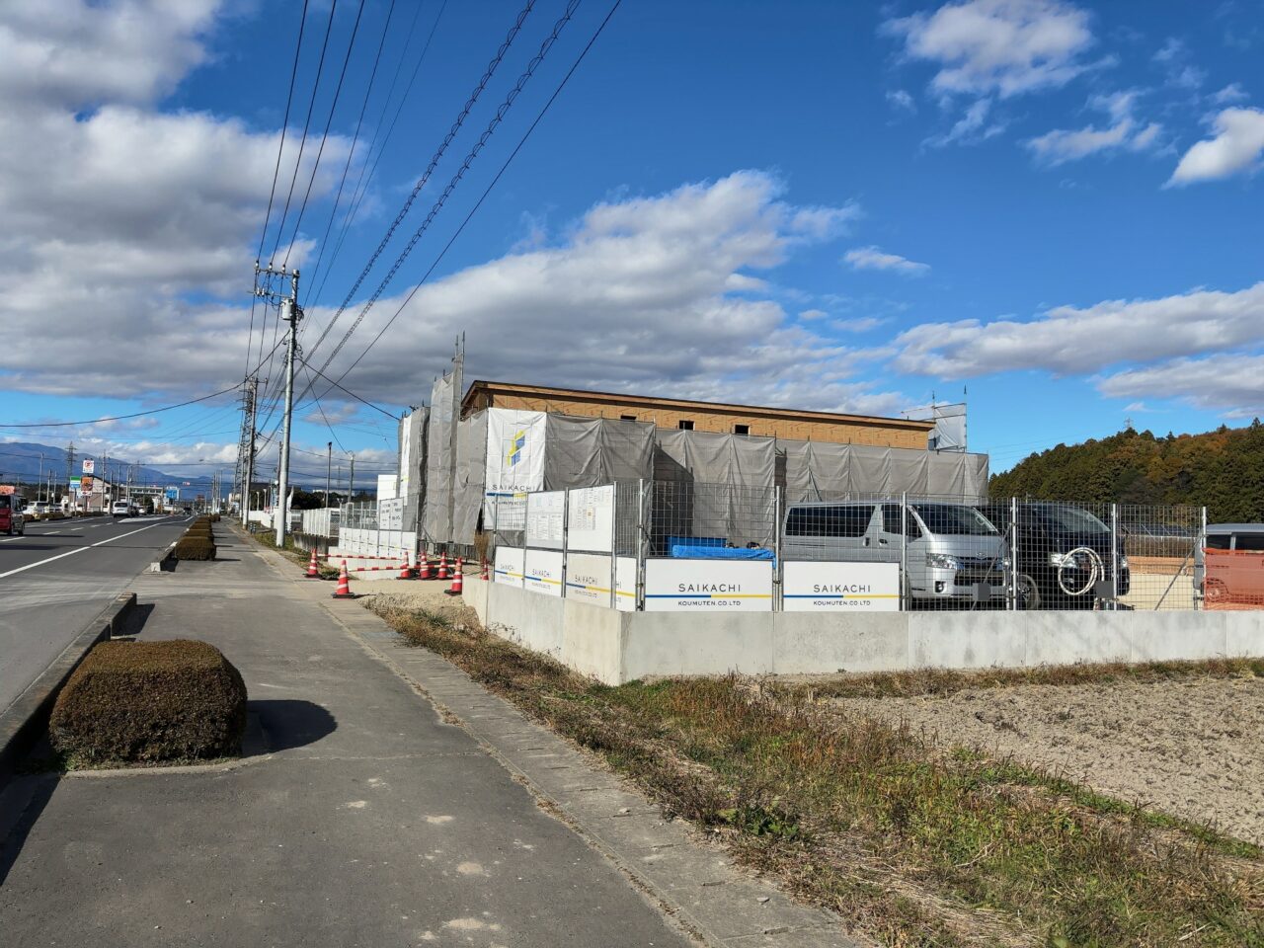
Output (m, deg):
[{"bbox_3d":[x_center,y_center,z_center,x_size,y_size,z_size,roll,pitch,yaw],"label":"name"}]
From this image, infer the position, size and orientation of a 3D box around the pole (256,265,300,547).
[{"bbox_3d":[-17.599,-3.365,46.102,2.250,13.713,0.600,3,-4,-24],"label":"pole"}]

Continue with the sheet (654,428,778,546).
[{"bbox_3d":[2.763,0.597,33.117,5.059,4.075,0.250,3,-4,-21],"label":"sheet"}]

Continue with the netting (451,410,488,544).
[{"bbox_3d":[-5.134,0.182,30.004,0.250,4.075,4.198,3,-4,-23],"label":"netting"}]

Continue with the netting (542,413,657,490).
[{"bbox_3d":[-1.040,0.275,29.692,3.620,4.075,0.200,3,-4,-21],"label":"netting"}]

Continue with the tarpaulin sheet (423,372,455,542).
[{"bbox_3d":[-6.677,-0.504,33.128,0.250,5.749,3.794,3,-4,-23],"label":"tarpaulin sheet"}]

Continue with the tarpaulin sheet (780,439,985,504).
[{"bbox_3d":[10.020,1.035,36.872,9.544,4.075,0.250,3,-4,-21],"label":"tarpaulin sheet"}]

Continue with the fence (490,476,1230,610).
[{"bbox_3d":[3.177,1.278,15.676,9.620,1.680,6.250,3,-4,-21],"label":"fence"}]

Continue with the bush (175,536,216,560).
[{"bbox_3d":[-14.755,2.541,32.166,1.220,0.670,1.500,3,-4,-24],"label":"bush"}]

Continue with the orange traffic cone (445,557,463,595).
[{"bbox_3d":[-3.313,1.934,18.121,0.400,0.700,0.400,3,-4,-24],"label":"orange traffic cone"}]

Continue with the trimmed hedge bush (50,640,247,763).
[{"bbox_3d":[-3.247,1.506,6.523,1.100,0.540,1.450,3,-4,-24],"label":"trimmed hedge bush"}]

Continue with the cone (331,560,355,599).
[{"bbox_3d":[-5.578,2.018,18.420,0.400,0.700,0.400,3,-4,-24],"label":"cone"}]

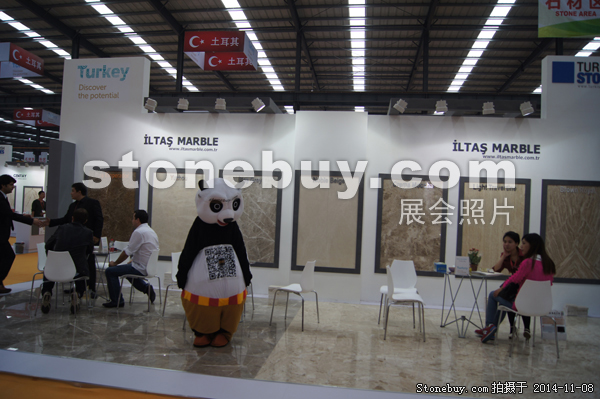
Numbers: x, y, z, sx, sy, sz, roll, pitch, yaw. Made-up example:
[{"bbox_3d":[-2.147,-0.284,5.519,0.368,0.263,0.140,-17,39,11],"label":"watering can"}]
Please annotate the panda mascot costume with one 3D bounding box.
[{"bbox_3d":[-0.896,0.629,4.744,0.770,1.720,0.620,3,-1,-24],"label":"panda mascot costume"}]

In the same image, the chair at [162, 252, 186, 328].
[{"bbox_3d":[-1.419,1.081,5.673,0.490,0.790,0.480,2,0,10],"label":"chair"}]

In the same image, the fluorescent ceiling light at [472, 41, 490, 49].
[{"bbox_3d":[11.807,-10.083,29.248,0.960,0.080,1.380,2,-5,8],"label":"fluorescent ceiling light"}]

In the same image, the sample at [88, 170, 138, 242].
[{"bbox_3d":[-3.162,0.202,7.421,0.985,1.470,0.050,2,-1,7],"label":"sample"}]

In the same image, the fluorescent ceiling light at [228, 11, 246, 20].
[{"bbox_3d":[-3.779,-11.125,27.183,0.960,0.080,1.380,2,-5,8],"label":"fluorescent ceiling light"}]

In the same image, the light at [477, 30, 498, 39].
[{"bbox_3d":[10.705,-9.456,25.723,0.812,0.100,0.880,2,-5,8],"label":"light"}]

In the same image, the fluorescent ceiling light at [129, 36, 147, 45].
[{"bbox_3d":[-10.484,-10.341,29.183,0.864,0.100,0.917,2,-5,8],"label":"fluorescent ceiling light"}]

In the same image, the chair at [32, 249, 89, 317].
[{"bbox_3d":[-2.958,1.029,5.648,0.520,0.800,0.530,3,-1,-3],"label":"chair"}]

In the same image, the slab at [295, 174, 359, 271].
[{"bbox_3d":[0.408,0.335,6.739,0.985,1.470,0.050,2,-1,7],"label":"slab"}]

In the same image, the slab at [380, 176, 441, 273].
[{"bbox_3d":[1.697,0.388,6.853,0.985,1.470,0.050,2,-1,7],"label":"slab"}]

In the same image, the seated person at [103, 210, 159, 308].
[{"bbox_3d":[-2.296,0.836,6.192,0.750,1.280,0.510,2,-1,2],"label":"seated person"}]

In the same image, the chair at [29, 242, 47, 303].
[{"bbox_3d":[-3.304,0.986,6.133,0.490,0.790,0.500,3,-1,-2],"label":"chair"}]

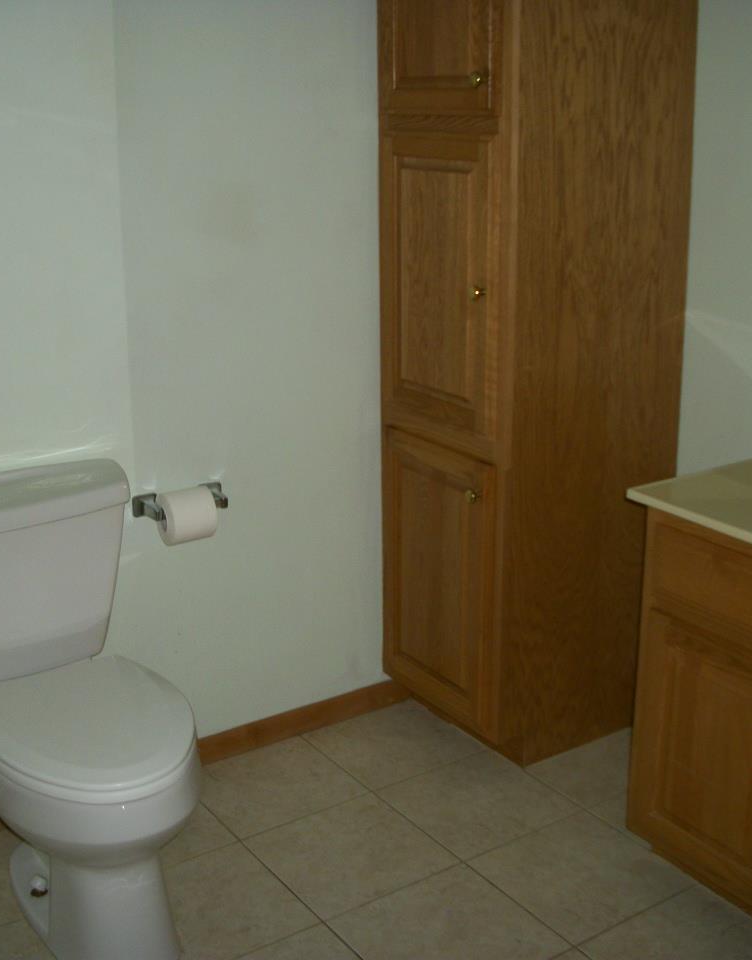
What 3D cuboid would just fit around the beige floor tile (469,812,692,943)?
[{"bbox_3d":[0.411,0.801,2.390,0.330,0.010,0.330,-11,19,-32],"label":"beige floor tile"}]

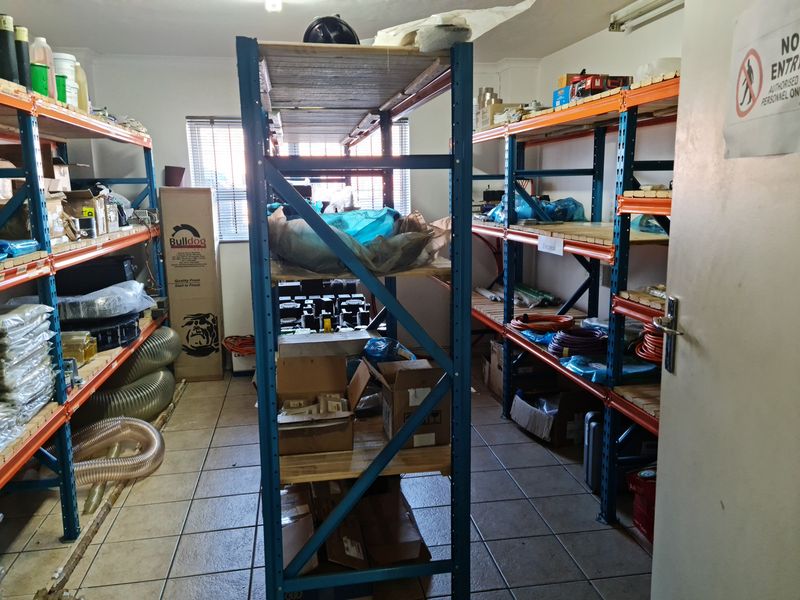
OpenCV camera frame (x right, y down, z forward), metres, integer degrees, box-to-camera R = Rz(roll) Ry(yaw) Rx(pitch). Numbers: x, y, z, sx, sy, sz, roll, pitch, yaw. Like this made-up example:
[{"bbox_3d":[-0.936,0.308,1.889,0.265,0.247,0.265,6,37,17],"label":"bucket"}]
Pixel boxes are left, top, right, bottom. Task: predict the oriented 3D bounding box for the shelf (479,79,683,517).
[{"bbox_3d":[1.002,-0.090,3.394,0.604,1.786,3.522,-3,10,-9],"label":"shelf"}]

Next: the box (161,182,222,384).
[{"bbox_3d":[-1.552,-0.114,4.737,0.348,1.446,0.263,-3,10,-10],"label":"box"}]

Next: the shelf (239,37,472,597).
[{"bbox_3d":[-0.363,-0.051,3.293,0.606,1.792,3.181,-3,10,-9],"label":"shelf"}]

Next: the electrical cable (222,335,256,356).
[{"bbox_3d":[-1.187,0.347,4.835,0.348,0.135,0.270,-3,10,-10],"label":"electrical cable"}]

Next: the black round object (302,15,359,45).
[{"bbox_3d":[-0.221,-0.818,2.034,0.182,0.168,0.185,-3,10,-10],"label":"black round object"}]

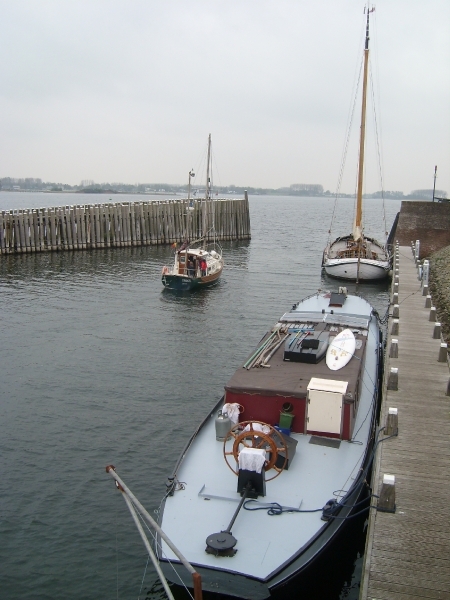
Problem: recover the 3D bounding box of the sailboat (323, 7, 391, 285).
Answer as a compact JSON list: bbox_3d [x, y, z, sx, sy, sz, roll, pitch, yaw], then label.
[{"bbox_3d":[10.951,-12.534,47.899,5.100,20.400,14.200,3,11,12],"label":"sailboat"}]

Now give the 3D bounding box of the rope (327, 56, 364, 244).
[{"bbox_3d":[9.881,-12.114,49.948,2.410,15.120,0.600,3,11,12],"label":"rope"}]

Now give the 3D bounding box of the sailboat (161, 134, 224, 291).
[{"bbox_3d":[-1.552,-5.760,39.052,2.600,9.700,7.300,6,11,25],"label":"sailboat"}]

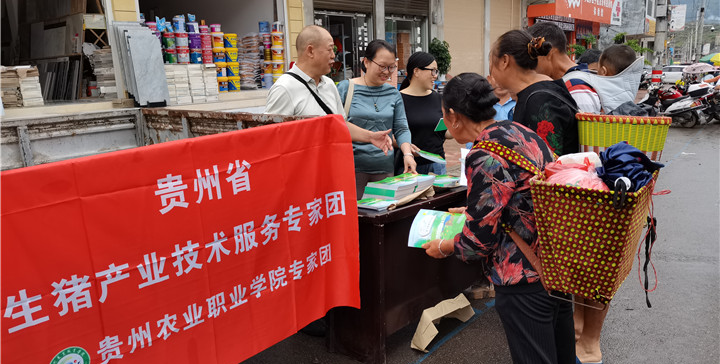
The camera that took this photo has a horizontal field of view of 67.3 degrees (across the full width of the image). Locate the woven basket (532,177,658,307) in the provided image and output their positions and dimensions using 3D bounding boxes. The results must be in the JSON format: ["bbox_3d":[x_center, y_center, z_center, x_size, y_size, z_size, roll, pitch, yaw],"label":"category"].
[{"bbox_3d":[0.838,0.173,1.934,0.350,0.420,0.390,7,15,39],"label":"woven basket"}]

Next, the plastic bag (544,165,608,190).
[{"bbox_3d":[0.747,0.002,1.856,0.220,0.130,0.200,7,15,39],"label":"plastic bag"}]

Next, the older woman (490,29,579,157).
[{"bbox_3d":[0.865,0.094,2.500,0.540,1.560,0.460,6,14,34],"label":"older woman"}]

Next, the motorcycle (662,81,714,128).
[{"bbox_3d":[6.558,-1.677,11.148,1.800,1.080,0.720,0,12,12],"label":"motorcycle"}]

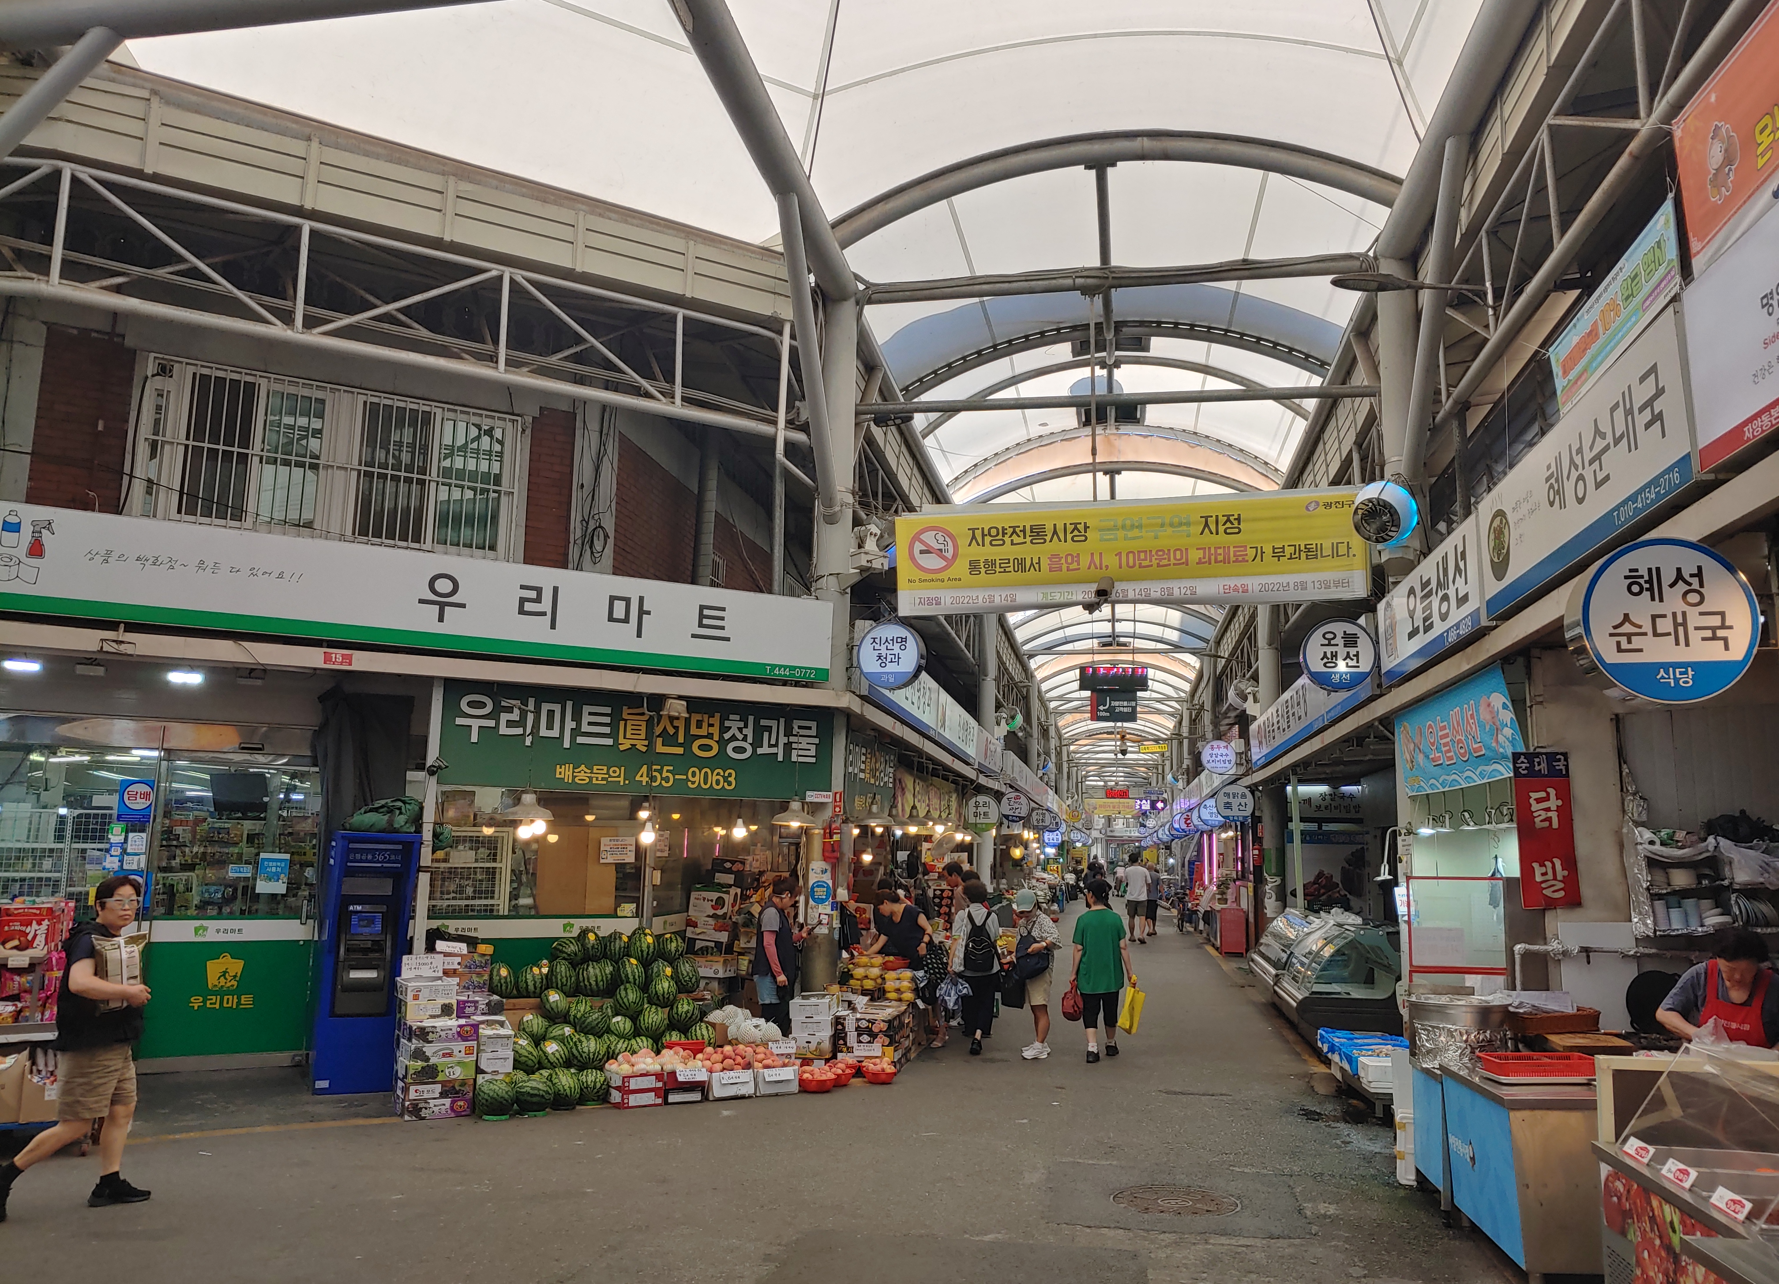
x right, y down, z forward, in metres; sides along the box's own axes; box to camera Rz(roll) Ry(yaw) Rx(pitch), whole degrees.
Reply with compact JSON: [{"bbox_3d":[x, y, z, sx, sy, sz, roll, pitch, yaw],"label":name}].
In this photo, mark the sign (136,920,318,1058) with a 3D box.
[{"bbox_3d":[-5.109,2.678,9.959,1.166,1.014,0.050,6,-11,-28],"label":"sign"}]

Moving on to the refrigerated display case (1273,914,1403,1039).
[{"bbox_3d":[4.247,3.229,12.191,1.000,1.180,1.750,-1,-9,10],"label":"refrigerated display case"}]

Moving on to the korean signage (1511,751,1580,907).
[{"bbox_3d":[3.921,1.114,7.659,0.320,0.940,0.050,-1,-9,10],"label":"korean signage"}]

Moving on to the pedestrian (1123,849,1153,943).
[{"bbox_3d":[5.022,5.204,26.031,0.540,1.750,0.420,-1,-9,10],"label":"pedestrian"}]

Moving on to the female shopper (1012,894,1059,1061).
[{"bbox_3d":[1.299,2.913,11.391,0.400,1.450,0.460,5,-10,-24],"label":"female shopper"}]

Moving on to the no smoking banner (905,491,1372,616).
[{"bbox_3d":[2.073,-0.758,11.406,4.135,0.936,0.100,-2,-10,15],"label":"no smoking banner"}]

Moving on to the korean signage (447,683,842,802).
[{"bbox_3d":[-1.910,0.808,10.294,3.280,0.790,0.090,6,-11,-30],"label":"korean signage"}]

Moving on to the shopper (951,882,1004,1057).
[{"bbox_3d":[0.789,2.926,11.621,0.460,1.530,0.380,-1,-10,10],"label":"shopper"}]

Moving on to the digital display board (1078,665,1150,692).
[{"bbox_3d":[3.985,0.669,22.788,1.220,0.435,0.180,-1,-9,10],"label":"digital display board"}]

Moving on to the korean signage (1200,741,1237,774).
[{"bbox_3d":[6.463,2.270,25.128,0.690,0.690,0.180,-1,-9,10],"label":"korean signage"}]

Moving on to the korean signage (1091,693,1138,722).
[{"bbox_3d":[3.990,1.156,22.749,0.818,0.528,0.100,-1,-9,10],"label":"korean signage"}]

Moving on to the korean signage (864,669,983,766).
[{"bbox_3d":[0.607,0.975,17.472,0.130,0.800,10.200,-1,-9,10],"label":"korean signage"}]

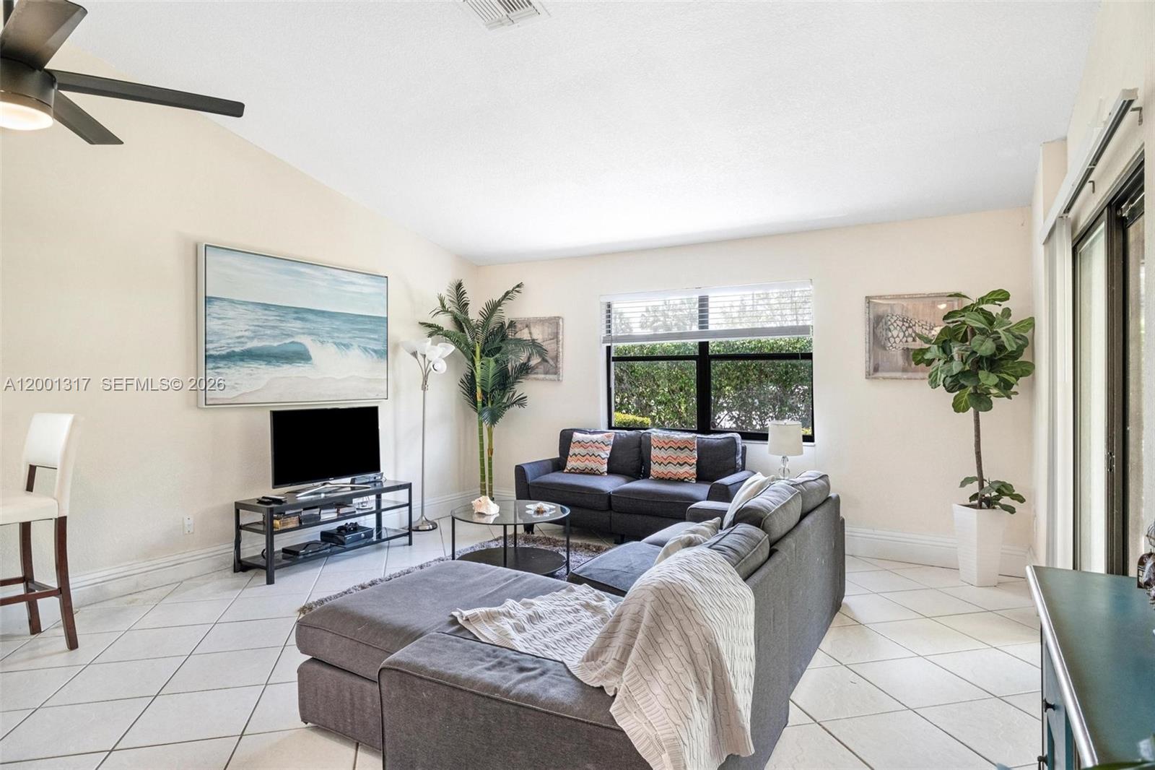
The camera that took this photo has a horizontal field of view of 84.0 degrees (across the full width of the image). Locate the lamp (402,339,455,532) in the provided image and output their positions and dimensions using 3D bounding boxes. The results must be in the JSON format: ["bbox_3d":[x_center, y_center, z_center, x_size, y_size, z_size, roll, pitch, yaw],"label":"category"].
[{"bbox_3d":[-1.312,0.432,5.652,0.430,1.650,0.440,0,0,31],"label":"lamp"}]

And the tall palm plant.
[{"bbox_3d":[-0.854,0.165,5.821,1.080,2.190,0.950,0,0,-14],"label":"tall palm plant"}]

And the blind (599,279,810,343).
[{"bbox_3d":[0.992,-0.585,5.338,1.824,0.432,0.070,0,0,31],"label":"blind"}]

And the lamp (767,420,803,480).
[{"bbox_3d":[1.489,0.477,4.587,0.245,0.445,0.245,0,0,31],"label":"lamp"}]

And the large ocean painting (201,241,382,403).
[{"bbox_3d":[-2.039,-0.390,4.828,0.060,1.067,1.560,0,0,31],"label":"large ocean painting"}]

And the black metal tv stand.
[{"bbox_3d":[-1.787,1.013,4.654,0.394,0.486,1.184,0,0,33],"label":"black metal tv stand"}]

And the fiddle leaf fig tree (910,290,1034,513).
[{"bbox_3d":[2.493,0.097,4.050,0.670,1.400,0.630,0,0,31],"label":"fiddle leaf fig tree"}]

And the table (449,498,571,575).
[{"bbox_3d":[-0.437,1.030,4.191,0.795,0.410,0.795,0,0,0],"label":"table"}]

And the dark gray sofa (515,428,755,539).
[{"bbox_3d":[0.440,0.823,5.175,1.810,0.870,0.750,0,0,31],"label":"dark gray sofa"}]

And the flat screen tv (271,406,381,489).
[{"bbox_3d":[-1.807,0.441,4.660,0.110,0.525,0.915,0,0,31],"label":"flat screen tv"}]

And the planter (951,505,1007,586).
[{"bbox_3d":[2.552,1.011,4.069,0.207,0.487,0.207,0,0,6],"label":"planter"}]

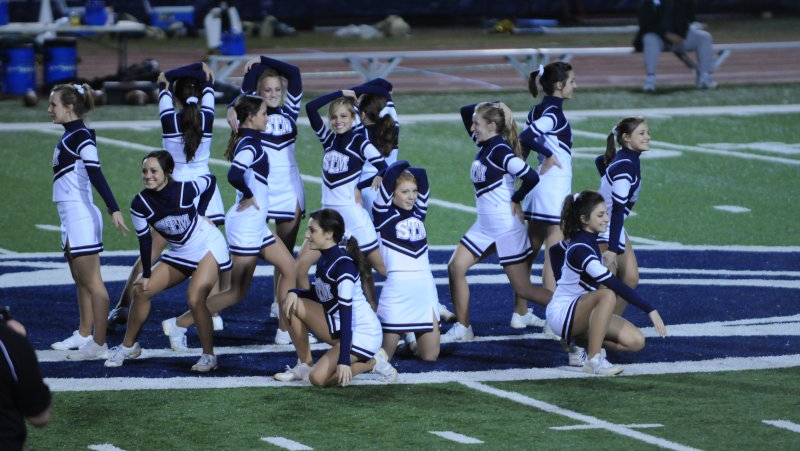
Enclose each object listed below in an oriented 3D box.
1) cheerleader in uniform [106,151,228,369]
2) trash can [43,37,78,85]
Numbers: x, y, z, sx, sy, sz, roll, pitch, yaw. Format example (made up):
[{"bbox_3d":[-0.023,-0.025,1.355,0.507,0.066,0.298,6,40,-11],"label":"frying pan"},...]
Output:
[{"bbox_3d":[-1.352,0.189,38.368,0.720,1.240,0.650,1,4,20],"label":"cheerleader in uniform"},{"bbox_3d":[-3.887,-1.853,76.220,0.410,0.600,0.410,0,4,0],"label":"trash can"}]

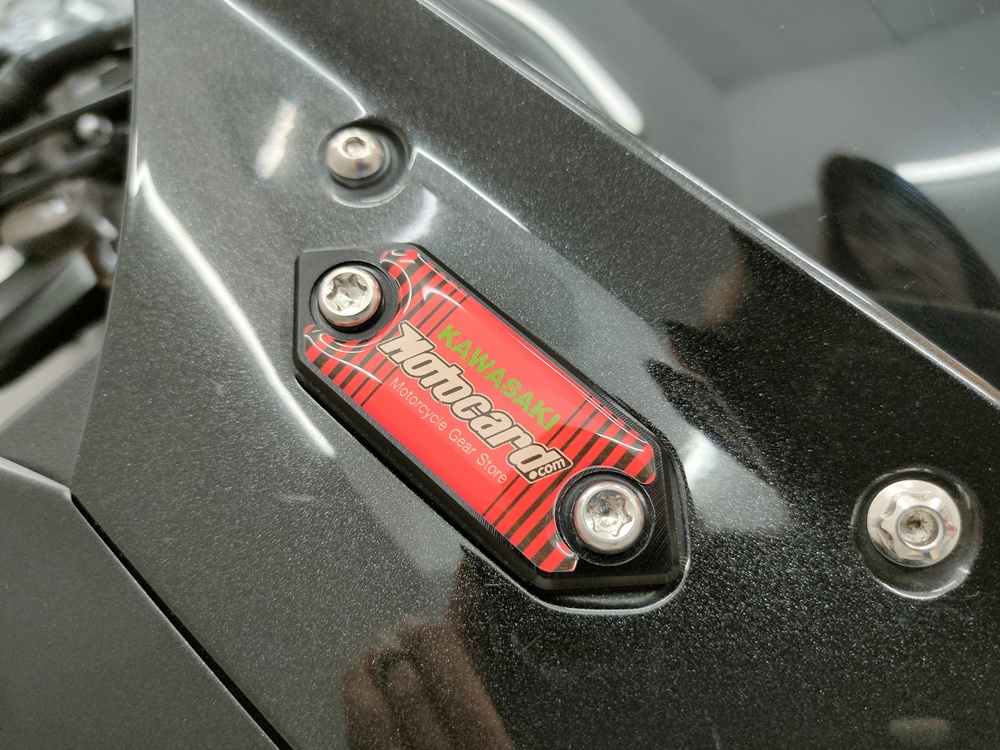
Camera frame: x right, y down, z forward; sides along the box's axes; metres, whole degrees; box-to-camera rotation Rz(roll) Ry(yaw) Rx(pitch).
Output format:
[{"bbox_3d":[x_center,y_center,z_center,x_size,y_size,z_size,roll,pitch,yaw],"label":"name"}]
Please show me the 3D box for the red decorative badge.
[{"bbox_3d":[-0.004,0.005,0.138,0.077,0.007,0.027,40,80,16],"label":"red decorative badge"}]

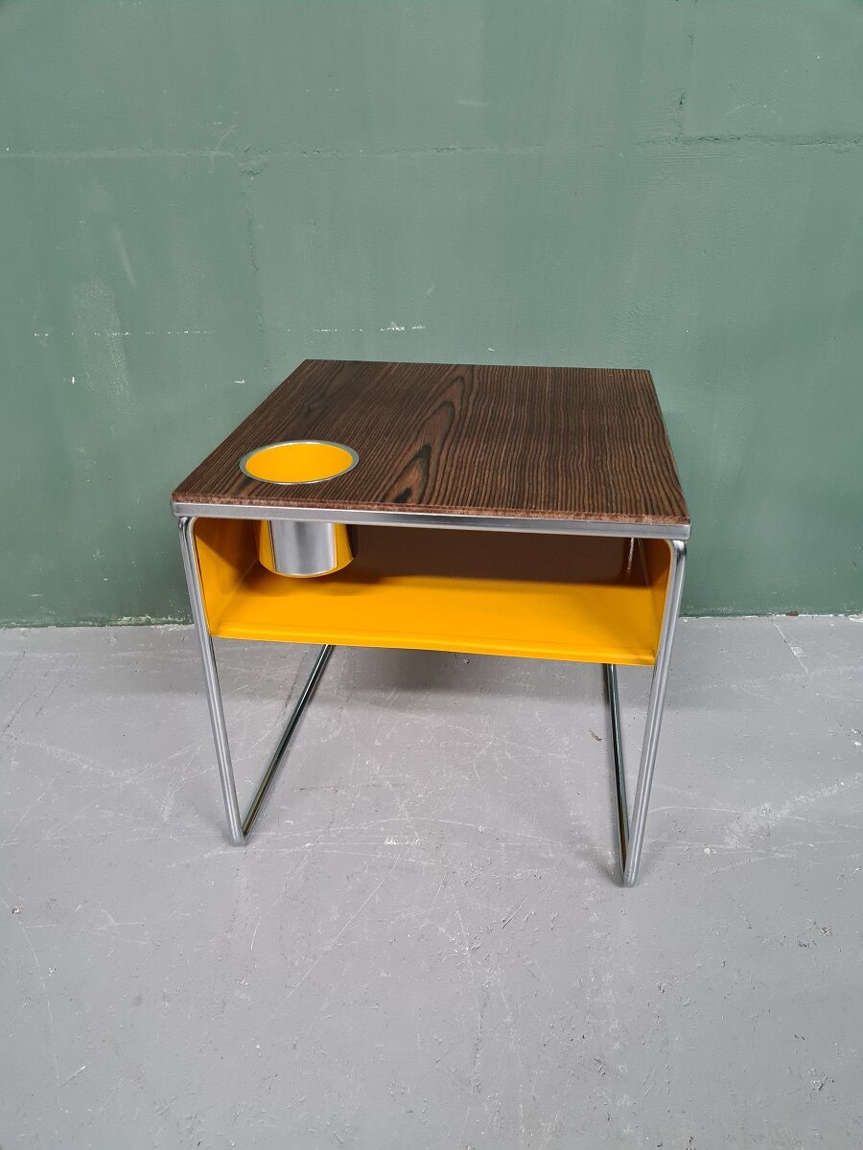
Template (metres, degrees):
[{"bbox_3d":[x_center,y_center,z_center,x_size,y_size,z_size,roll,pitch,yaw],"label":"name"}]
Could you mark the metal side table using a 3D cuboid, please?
[{"bbox_3d":[0.024,0.021,0.959,0.415,0.397,0.420,3,29,8],"label":"metal side table"}]

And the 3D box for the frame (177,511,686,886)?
[{"bbox_3d":[0.024,0.029,0.961,0.412,0.379,0.420,3,29,8],"label":"frame"}]

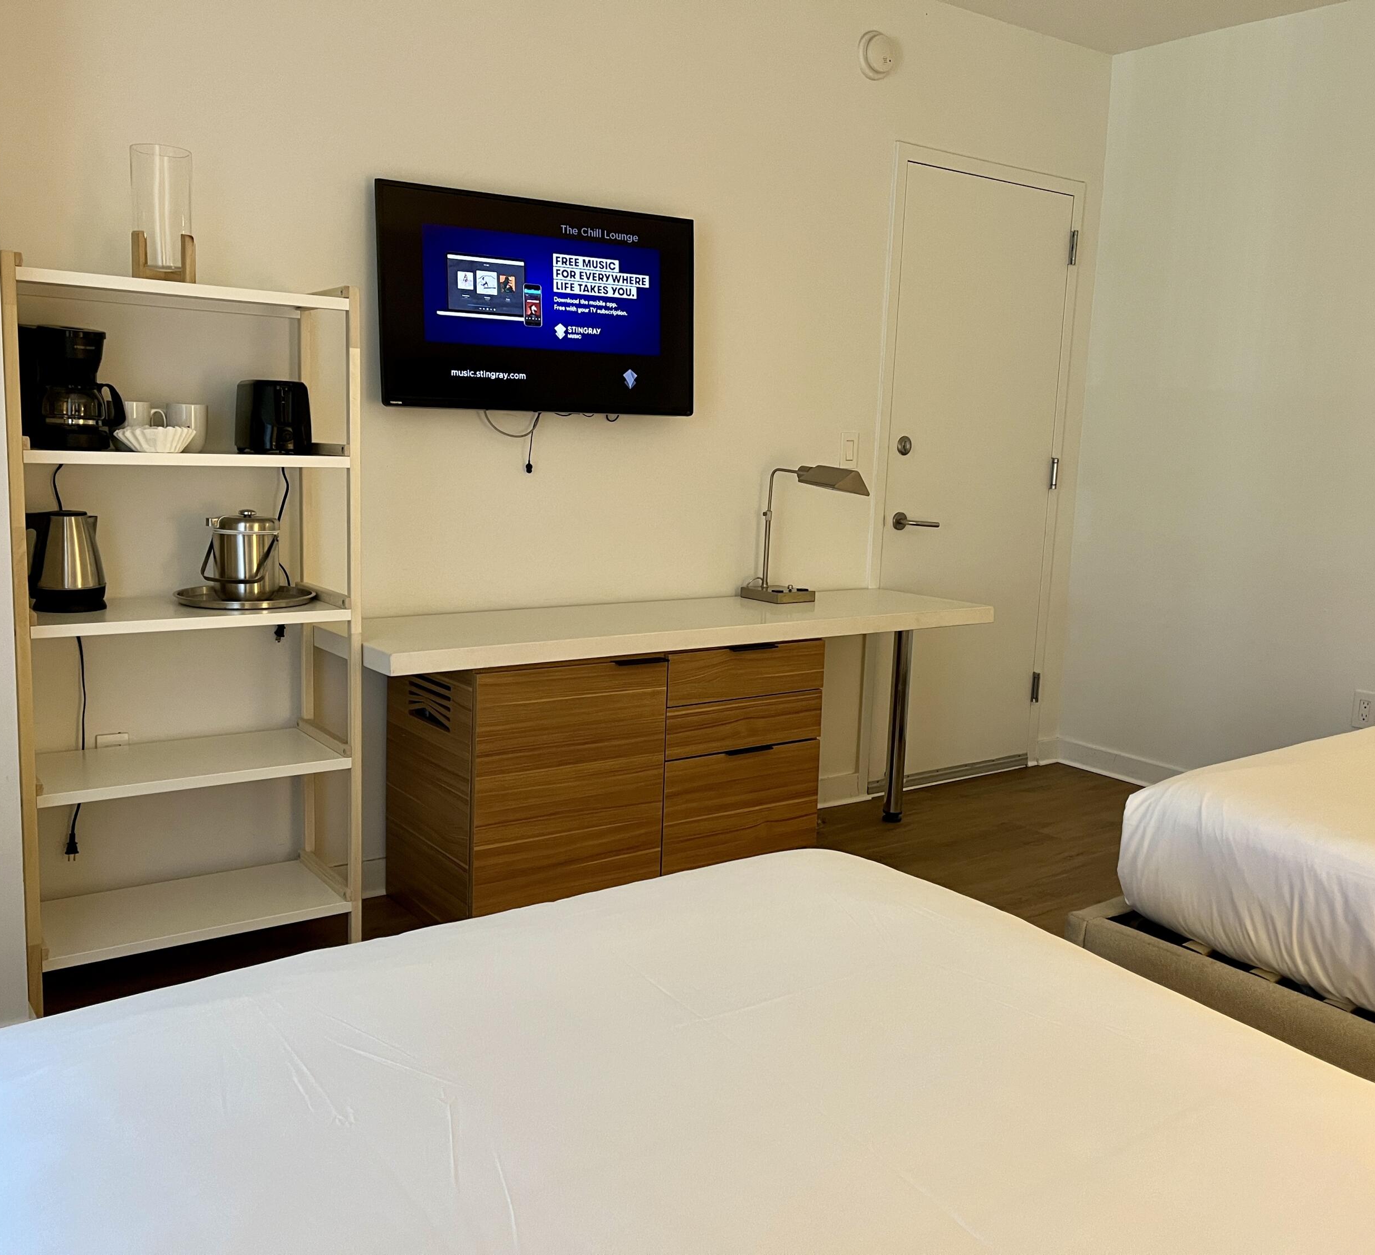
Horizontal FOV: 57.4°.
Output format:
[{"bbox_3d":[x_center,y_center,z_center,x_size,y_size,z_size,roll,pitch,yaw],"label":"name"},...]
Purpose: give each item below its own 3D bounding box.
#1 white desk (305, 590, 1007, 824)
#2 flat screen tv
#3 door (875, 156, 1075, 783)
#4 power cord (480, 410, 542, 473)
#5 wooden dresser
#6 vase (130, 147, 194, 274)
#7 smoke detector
[{"bbox_3d":[0.004,0.325,3.522,1.970,0.731,0.487,-4,11,-36],"label":"white desk"},{"bbox_3d":[-0.379,-0.835,3.291,0.925,0.532,0.065,-5,10,-35],"label":"flat screen tv"},{"bbox_3d":[1.000,-0.486,4.453,0.855,2.108,0.048,-4,11,-36],"label":"door"},{"bbox_3d":[-0.450,-0.489,3.287,0.143,0.167,0.054,-4,11,-36],"label":"power cord"},{"bbox_3d":[-0.208,0.365,3.354,1.045,0.684,0.496,-4,11,-36],"label":"wooden dresser"},{"bbox_3d":[-1.065,-0.842,2.543,0.123,0.239,0.123,-4,11,-36],"label":"vase"},{"bbox_3d":[0.596,-1.768,3.875,0.141,0.141,0.045,-4,11,-36],"label":"smoke detector"}]

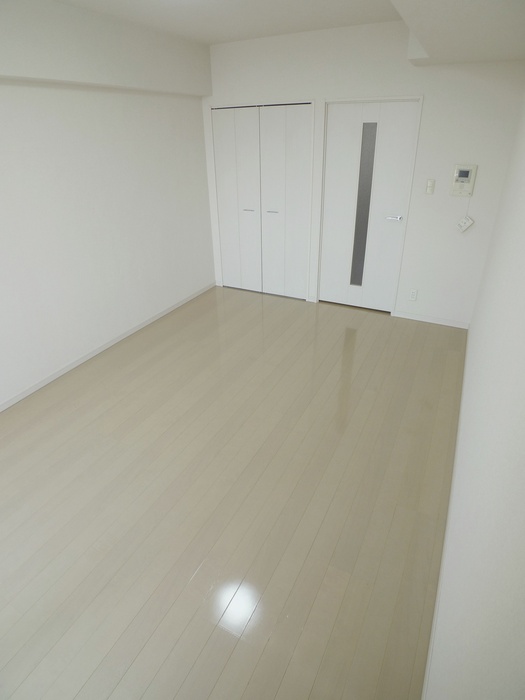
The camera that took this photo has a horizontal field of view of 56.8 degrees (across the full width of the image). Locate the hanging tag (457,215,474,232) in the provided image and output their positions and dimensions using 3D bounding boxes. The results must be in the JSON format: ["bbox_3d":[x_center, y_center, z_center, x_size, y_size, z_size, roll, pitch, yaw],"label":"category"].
[{"bbox_3d":[1.761,-1.091,4.215,0.086,0.122,0.012,43,36,2],"label":"hanging tag"}]

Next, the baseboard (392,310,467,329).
[{"bbox_3d":[1.622,-0.289,4.705,0.715,0.065,0.013,11,29,22],"label":"baseboard"}]

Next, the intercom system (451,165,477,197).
[{"bbox_3d":[1.693,-1.415,4.073,0.173,0.247,0.032,11,29,22],"label":"intercom system"}]

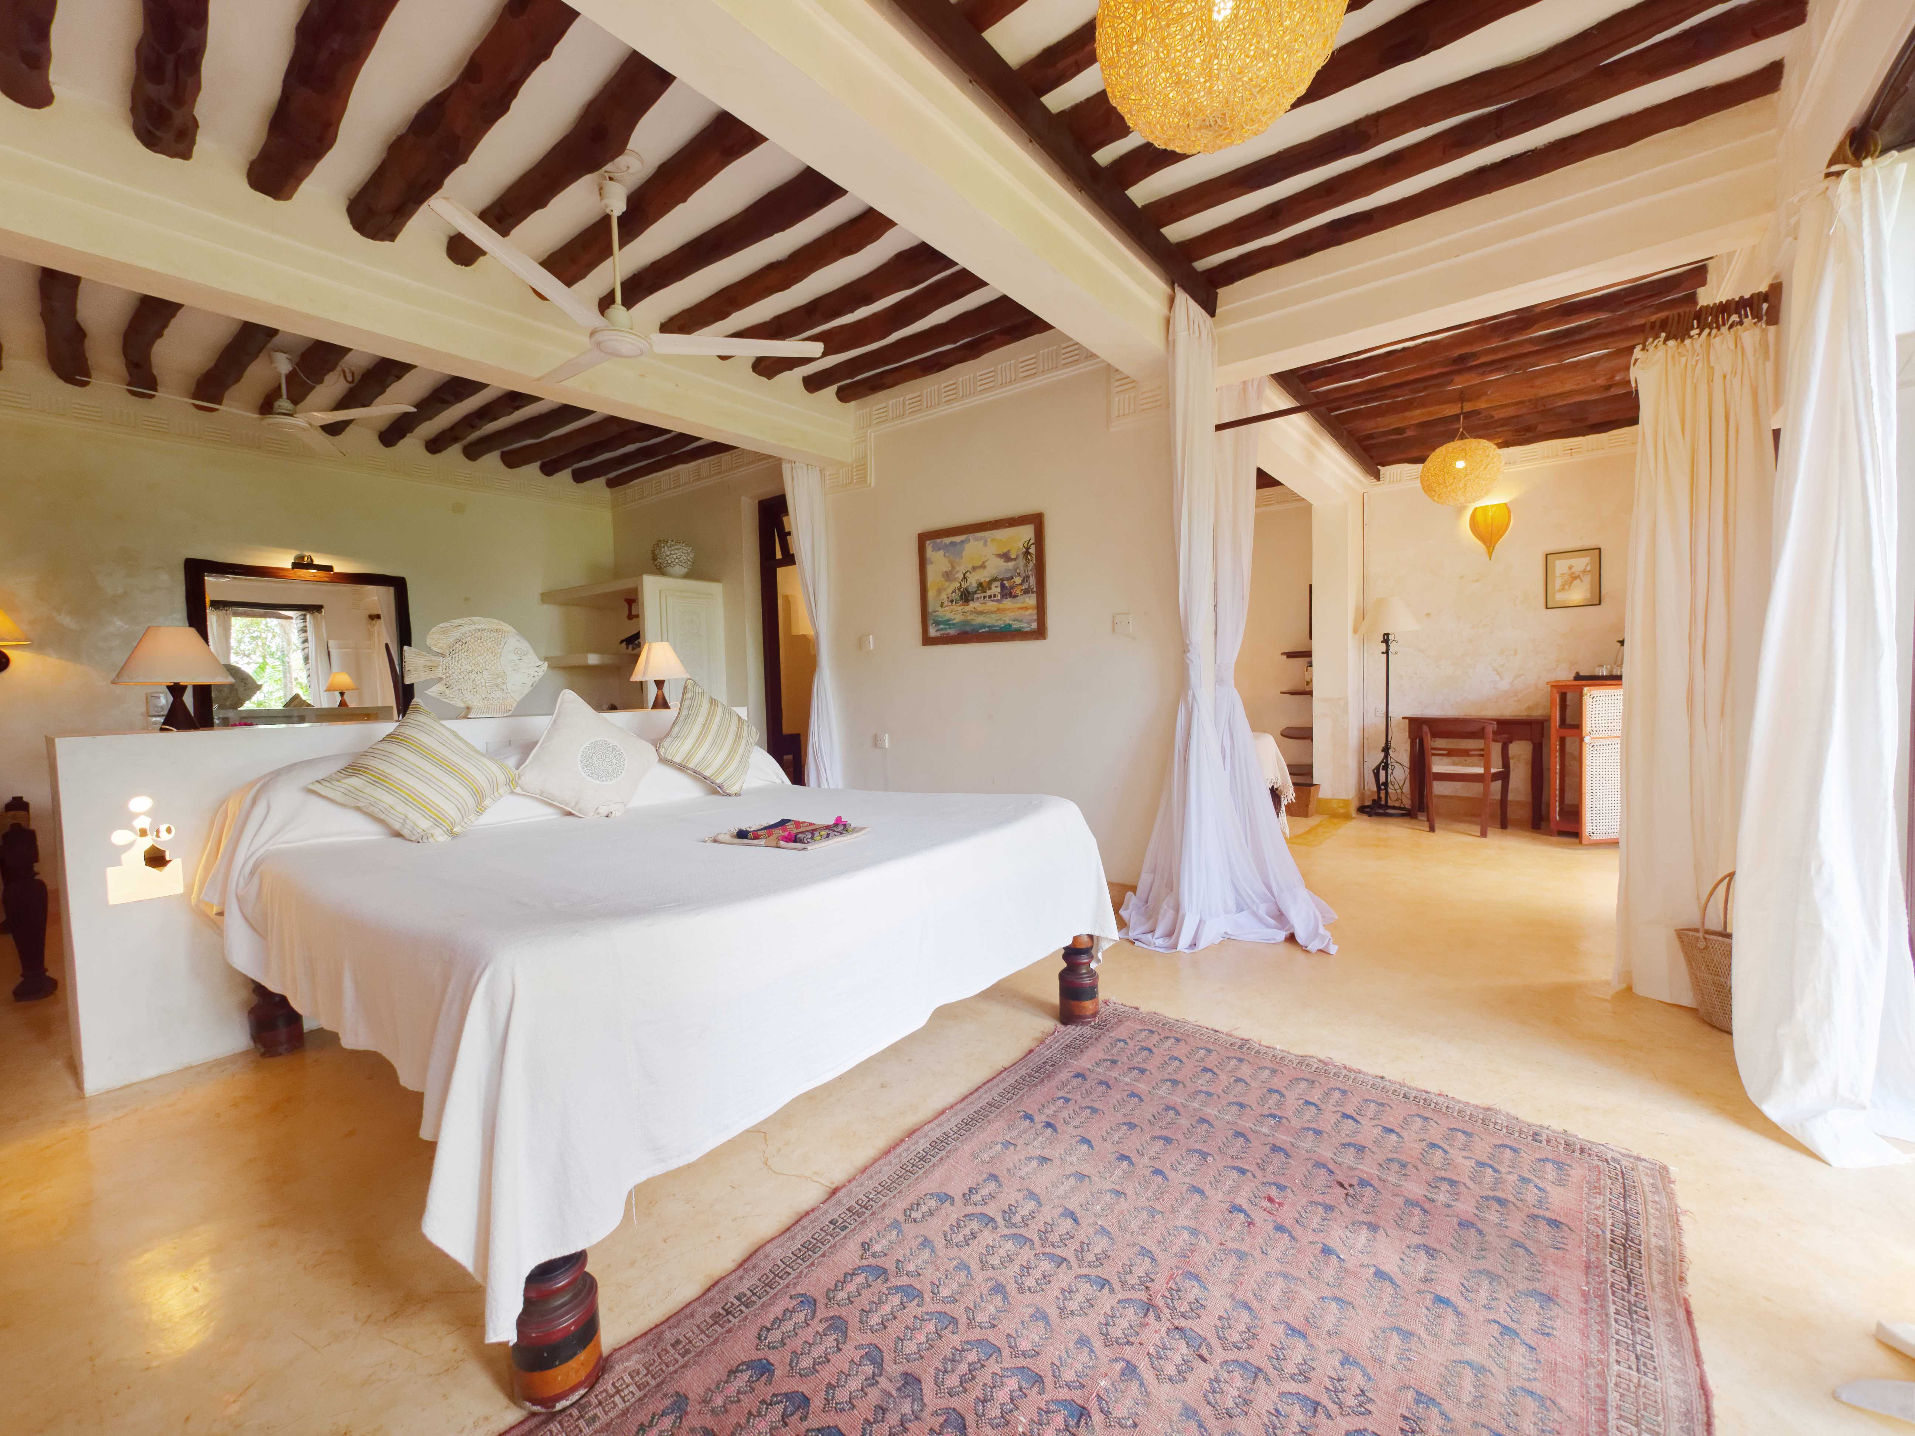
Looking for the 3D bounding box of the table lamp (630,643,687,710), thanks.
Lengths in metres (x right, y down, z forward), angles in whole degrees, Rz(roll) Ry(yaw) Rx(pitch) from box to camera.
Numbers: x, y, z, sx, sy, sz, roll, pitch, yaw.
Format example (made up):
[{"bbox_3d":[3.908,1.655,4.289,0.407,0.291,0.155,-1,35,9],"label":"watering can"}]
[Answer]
[{"bbox_3d":[-1.565,-0.220,4.071,0.295,0.354,0.295,1,4,38],"label":"table lamp"}]

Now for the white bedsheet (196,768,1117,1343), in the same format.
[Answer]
[{"bbox_3d":[-0.963,0.522,2.611,2.280,0.708,2.100,1,4,38],"label":"white bedsheet"}]

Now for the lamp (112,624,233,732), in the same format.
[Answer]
[{"bbox_3d":[-2.683,-0.136,2.660,0.296,0.354,0.296,1,4,38],"label":"lamp"}]

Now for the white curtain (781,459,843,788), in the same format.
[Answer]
[{"bbox_3d":[-1.069,-0.476,5.526,0.345,2.691,0.460,1,4,40],"label":"white curtain"}]

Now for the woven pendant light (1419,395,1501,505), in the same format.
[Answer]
[{"bbox_3d":[2.967,-1.571,4.561,0.402,0.641,0.402,1,4,40],"label":"woven pendant light"}]

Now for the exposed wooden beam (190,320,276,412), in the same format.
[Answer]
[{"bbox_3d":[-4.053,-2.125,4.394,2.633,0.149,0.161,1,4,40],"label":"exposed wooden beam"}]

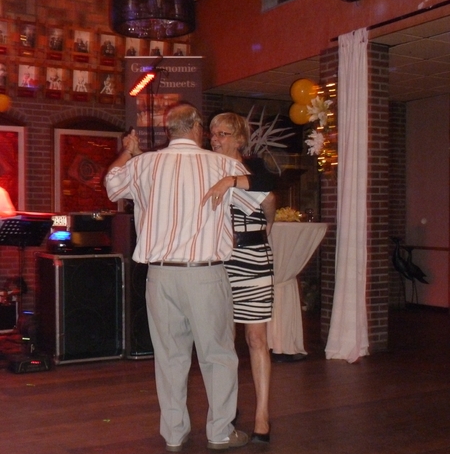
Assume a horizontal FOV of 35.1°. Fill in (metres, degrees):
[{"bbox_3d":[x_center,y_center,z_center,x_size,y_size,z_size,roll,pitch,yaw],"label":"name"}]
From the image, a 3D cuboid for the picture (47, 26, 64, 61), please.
[{"bbox_3d":[-1.815,-1.972,7.628,0.190,0.360,0.025,-1,2,-30],"label":"picture"}]

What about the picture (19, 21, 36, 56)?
[{"bbox_3d":[-2.074,-1.983,7.476,0.190,0.345,0.025,-1,2,-30],"label":"picture"}]

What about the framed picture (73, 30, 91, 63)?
[{"bbox_3d":[-1.566,-1.990,7.803,0.193,0.333,0.025,-2,3,-30],"label":"framed picture"}]

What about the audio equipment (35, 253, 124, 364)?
[{"bbox_3d":[-1.235,0.644,5.986,0.557,0.851,0.612,-2,3,-30],"label":"audio equipment"}]

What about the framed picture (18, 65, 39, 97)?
[{"bbox_3d":[-2.083,-1.545,7.525,0.192,0.332,0.025,-2,3,-30],"label":"framed picture"}]

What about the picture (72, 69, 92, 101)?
[{"bbox_3d":[-1.571,-1.558,7.816,0.199,0.328,0.025,-2,3,-30],"label":"picture"}]

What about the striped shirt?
[{"bbox_3d":[-0.203,-0.131,3.660,0.800,0.630,0.420,0,1,2],"label":"striped shirt"}]

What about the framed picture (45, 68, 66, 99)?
[{"bbox_3d":[-1.828,-1.550,7.670,0.214,0.333,0.025,-2,3,-30],"label":"framed picture"}]

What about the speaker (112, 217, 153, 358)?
[{"bbox_3d":[-0.679,0.477,6.089,0.530,1.170,0.540,-1,2,-30],"label":"speaker"}]

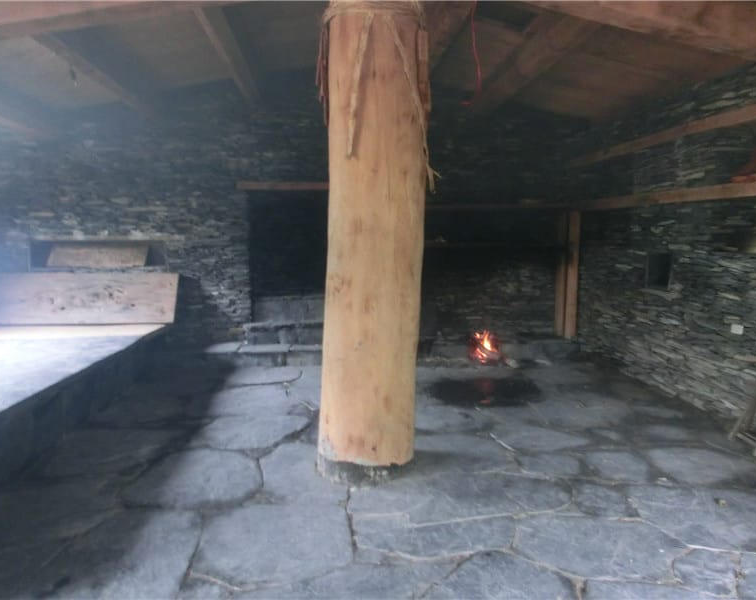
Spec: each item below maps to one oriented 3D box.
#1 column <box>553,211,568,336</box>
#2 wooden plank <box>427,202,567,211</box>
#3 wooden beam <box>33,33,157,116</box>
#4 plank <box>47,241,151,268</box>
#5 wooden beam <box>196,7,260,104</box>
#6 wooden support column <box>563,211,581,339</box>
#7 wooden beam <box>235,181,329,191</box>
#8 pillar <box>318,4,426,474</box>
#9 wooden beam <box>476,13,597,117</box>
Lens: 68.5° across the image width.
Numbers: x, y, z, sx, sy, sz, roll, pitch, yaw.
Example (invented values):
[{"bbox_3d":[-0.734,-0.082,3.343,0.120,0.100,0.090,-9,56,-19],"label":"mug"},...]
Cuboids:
[{"bbox_3d":[2.189,-0.314,6.748,0.126,1.533,0.098,0,7,-6],"label":"column"},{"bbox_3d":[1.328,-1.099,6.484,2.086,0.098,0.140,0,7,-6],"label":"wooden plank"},{"bbox_3d":[-2.329,-1.864,4.551,0.154,0.175,2.688,0,7,-6],"label":"wooden beam"},{"bbox_3d":[-3.039,-0.461,6.064,1.001,0.295,0.042,0,-24,-6],"label":"plank"},{"bbox_3d":[-1.270,-2.064,4.630,0.147,0.203,2.688,0,7,-6],"label":"wooden beam"},{"bbox_3d":[2.309,-0.300,6.663,0.140,1.547,0.098,0,7,-6],"label":"wooden support column"},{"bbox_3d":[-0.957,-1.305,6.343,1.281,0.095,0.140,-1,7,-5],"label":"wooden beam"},{"bbox_3d":[-0.036,-0.343,3.200,0.546,2.576,0.546,0,7,-6],"label":"pillar"},{"bbox_3d":[1.311,-2.050,4.885,0.238,0.189,2.688,0,7,-6],"label":"wooden beam"}]

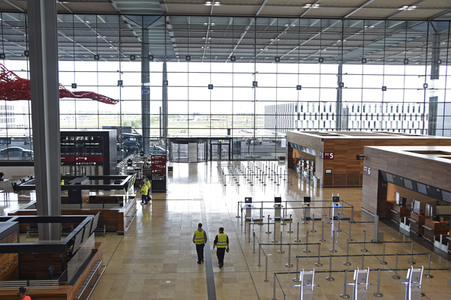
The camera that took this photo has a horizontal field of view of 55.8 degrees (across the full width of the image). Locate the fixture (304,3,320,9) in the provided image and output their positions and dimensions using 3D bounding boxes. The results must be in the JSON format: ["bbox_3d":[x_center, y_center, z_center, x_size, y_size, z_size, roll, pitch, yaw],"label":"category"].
[{"bbox_3d":[10.426,-17.422,51.419,1.900,0.300,1.700,0,5,-4],"label":"fixture"}]

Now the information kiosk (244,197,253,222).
[{"bbox_3d":[1.409,3.543,25.742,0.480,1.440,0.450,0,5,-4],"label":"information kiosk"}]

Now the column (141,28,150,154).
[{"bbox_3d":[-11.835,-8.436,63.320,1.300,18.900,1.300,0,5,-4],"label":"column"}]

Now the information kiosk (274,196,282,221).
[{"bbox_3d":[3.197,3.548,25.774,0.480,1.440,0.450,0,5,-4],"label":"information kiosk"}]

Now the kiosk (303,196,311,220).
[{"bbox_3d":[5.009,3.545,25.903,0.480,1.440,0.450,0,5,-4],"label":"kiosk"}]

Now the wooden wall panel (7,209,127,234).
[{"bbox_3d":[-8.252,3.813,22.254,5.930,1.400,0.150,0,5,-4],"label":"wooden wall panel"}]

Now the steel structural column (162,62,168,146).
[{"bbox_3d":[-14.965,-12.147,106.146,1.350,19.090,1.350,0,5,-4],"label":"steel structural column"}]

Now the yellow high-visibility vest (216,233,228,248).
[{"bbox_3d":[-0.151,3.814,17.820,0.470,0.620,0.280,0,5,-4],"label":"yellow high-visibility vest"}]

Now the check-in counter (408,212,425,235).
[{"bbox_3d":[10.361,3.988,22.835,0.750,1.120,1.050,0,5,-4],"label":"check-in counter"}]

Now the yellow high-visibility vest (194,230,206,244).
[{"bbox_3d":[-1.085,3.756,18.249,0.470,0.610,0.280,0,5,-4],"label":"yellow high-visibility vest"}]

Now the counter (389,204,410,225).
[{"bbox_3d":[10.253,3.807,24.975,0.800,1.120,1.100,0,5,-4],"label":"counter"}]

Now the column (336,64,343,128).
[{"bbox_3d":[29.344,-12.511,109.378,1.350,19.670,1.350,0,5,-4],"label":"column"}]

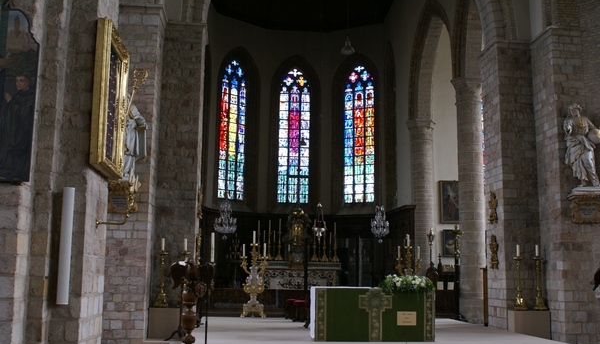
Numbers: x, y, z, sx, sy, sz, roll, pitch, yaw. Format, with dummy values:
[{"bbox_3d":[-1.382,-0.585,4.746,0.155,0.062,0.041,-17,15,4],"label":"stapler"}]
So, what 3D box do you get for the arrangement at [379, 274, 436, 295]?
[{"bbox_3d":[2.002,2.124,12.214,0.980,0.352,0.420,2,-9,-6],"label":"arrangement"}]

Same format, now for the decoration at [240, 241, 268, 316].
[{"bbox_3d":[-1.266,2.992,18.088,0.775,2.012,0.600,1,-8,-6],"label":"decoration"}]

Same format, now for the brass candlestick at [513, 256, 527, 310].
[{"bbox_3d":[4.630,2.352,13.709,0.300,1.123,0.300,1,-8,-6],"label":"brass candlestick"}]

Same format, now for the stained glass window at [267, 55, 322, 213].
[{"bbox_3d":[-0.237,-1.658,27.991,2.337,6.900,0.450,2,-9,-6],"label":"stained glass window"}]

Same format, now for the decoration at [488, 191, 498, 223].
[{"bbox_3d":[4.446,0.829,14.972,0.140,0.763,0.270,2,-9,-6],"label":"decoration"}]

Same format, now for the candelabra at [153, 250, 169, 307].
[{"bbox_3d":[-2.940,2.245,13.697,0.310,1.165,0.310,1,-8,-6],"label":"candelabra"}]

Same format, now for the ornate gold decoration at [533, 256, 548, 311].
[{"bbox_3d":[5.397,2.507,14.539,0.310,1.194,0.310,2,-9,-6],"label":"ornate gold decoration"}]

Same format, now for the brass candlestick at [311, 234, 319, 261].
[{"bbox_3d":[0.565,2.892,24.650,0.280,1.036,0.270,2,-9,-6],"label":"brass candlestick"}]

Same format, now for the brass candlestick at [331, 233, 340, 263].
[{"bbox_3d":[1.382,2.931,24.734,0.280,1.059,0.270,2,-9,-6],"label":"brass candlestick"}]

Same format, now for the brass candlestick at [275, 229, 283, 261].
[{"bbox_3d":[-0.703,2.458,21.976,0.280,1.076,0.280,1,-8,-6],"label":"brass candlestick"}]

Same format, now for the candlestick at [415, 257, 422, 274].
[{"bbox_3d":[3.266,2.585,17.873,0.200,0.463,0.200,2,-9,-6],"label":"candlestick"}]

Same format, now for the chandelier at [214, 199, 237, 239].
[{"bbox_3d":[-2.385,1.488,20.804,0.701,1.255,0.701,1,-8,-6],"label":"chandelier"}]

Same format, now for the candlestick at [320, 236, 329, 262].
[{"bbox_3d":[0.946,2.934,24.686,0.270,1.000,0.270,2,-9,-6],"label":"candlestick"}]

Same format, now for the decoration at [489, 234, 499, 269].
[{"bbox_3d":[4.571,1.878,15.354,0.170,0.798,0.400,1,-8,-6],"label":"decoration"}]

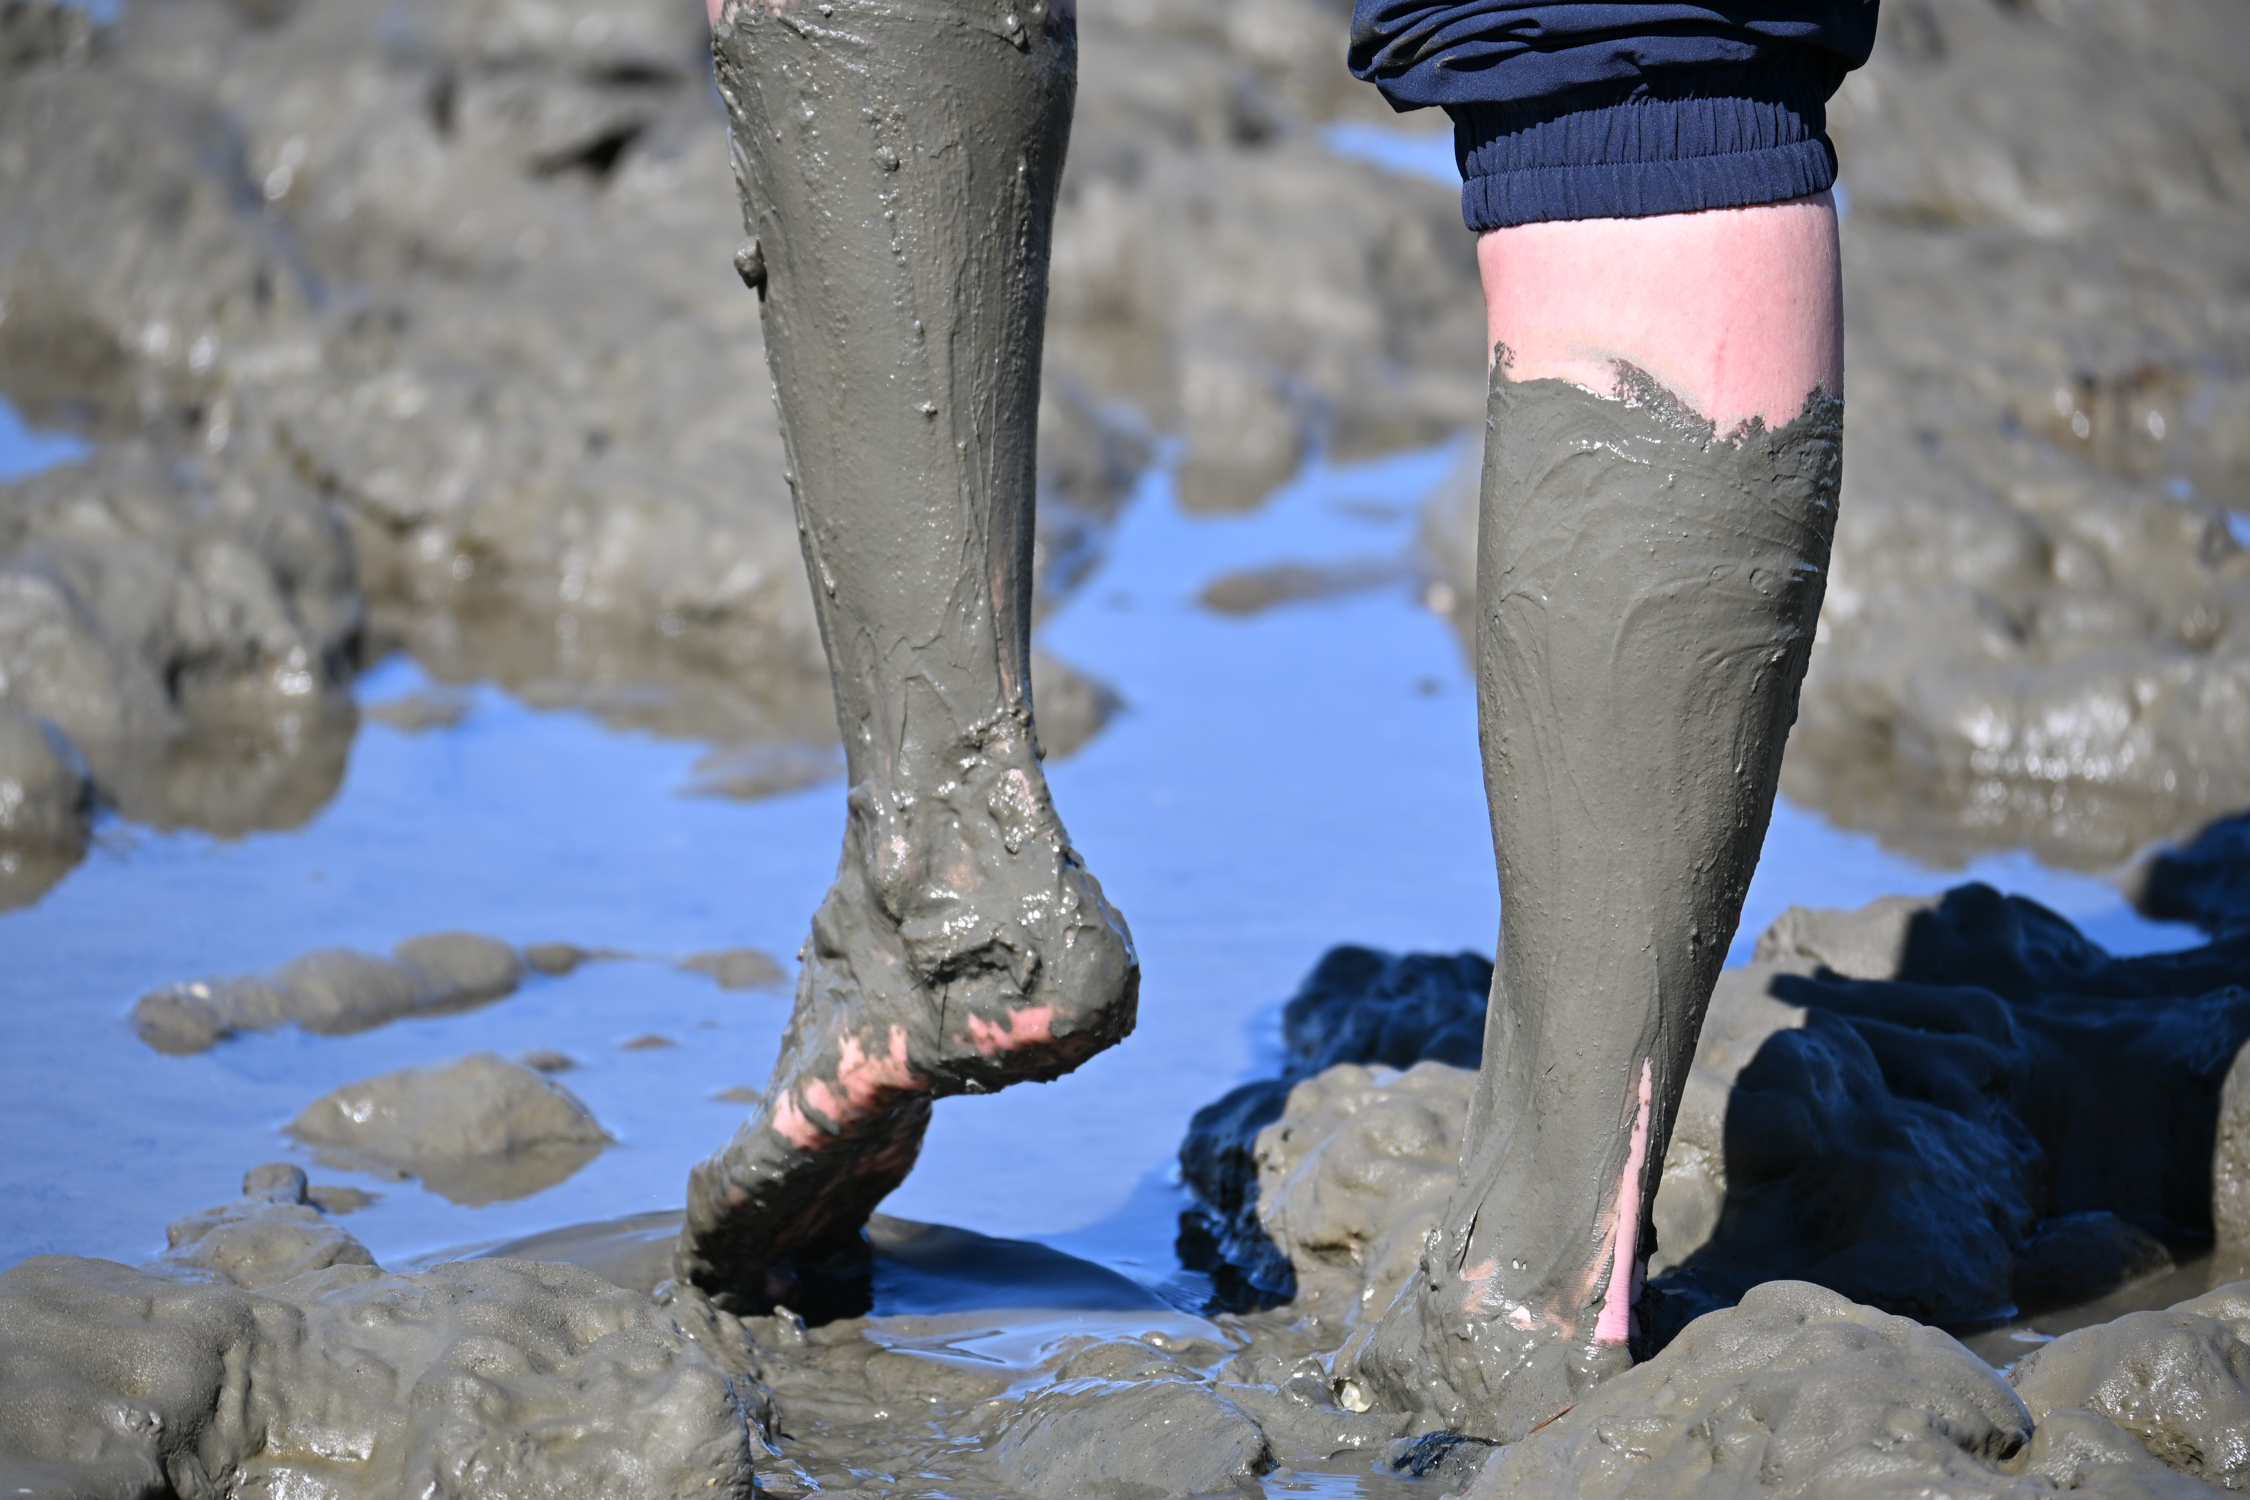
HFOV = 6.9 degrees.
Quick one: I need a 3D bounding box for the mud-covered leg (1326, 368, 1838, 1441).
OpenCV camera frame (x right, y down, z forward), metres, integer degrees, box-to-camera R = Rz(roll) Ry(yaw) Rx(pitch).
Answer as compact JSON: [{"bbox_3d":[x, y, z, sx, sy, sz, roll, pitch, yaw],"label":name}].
[{"bbox_3d":[0.153,0.058,6.420,0.205,0.375,0.140,13,13,41],"label":"mud-covered leg"}]

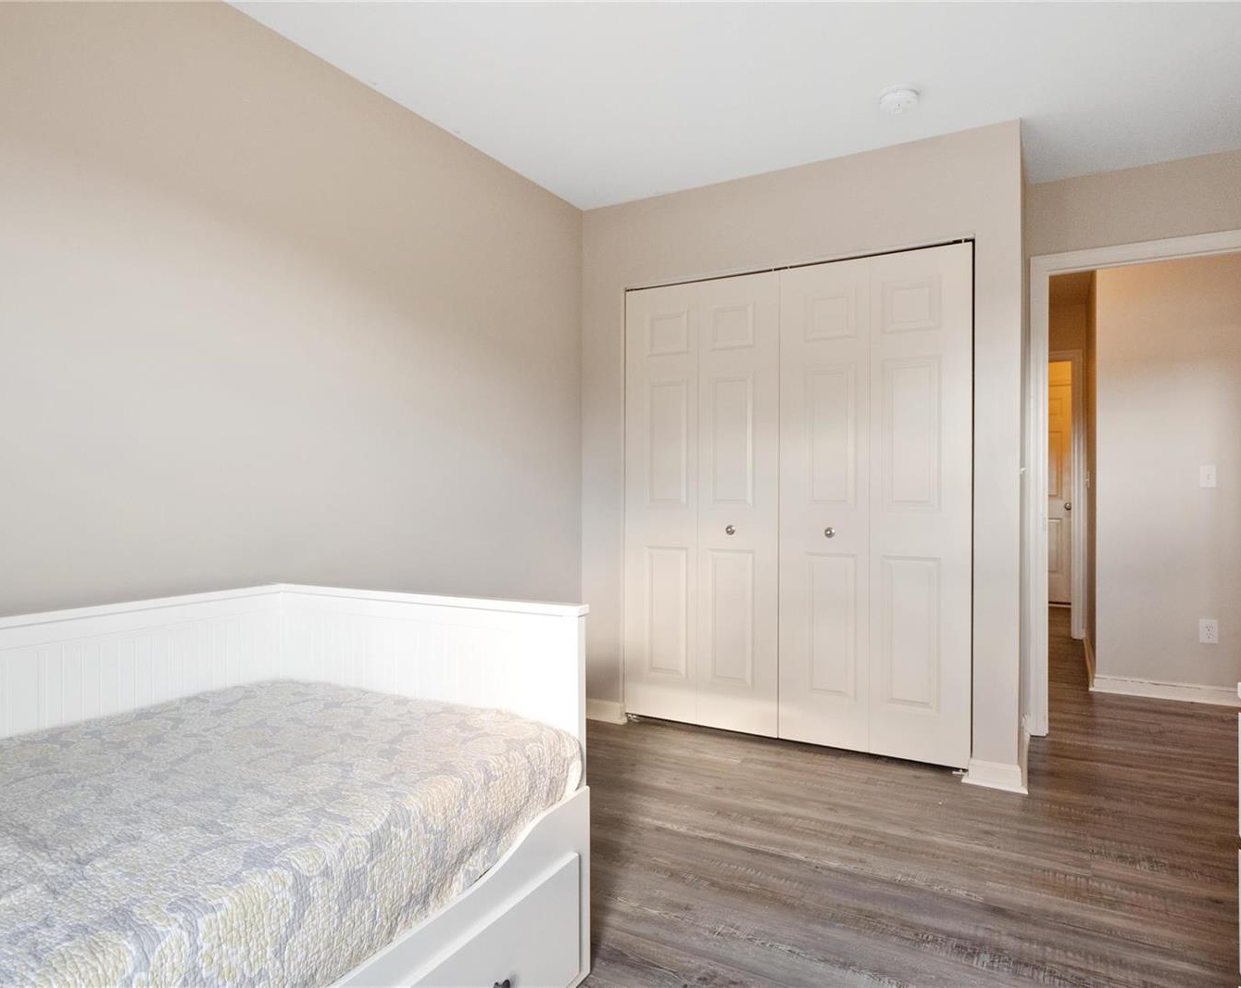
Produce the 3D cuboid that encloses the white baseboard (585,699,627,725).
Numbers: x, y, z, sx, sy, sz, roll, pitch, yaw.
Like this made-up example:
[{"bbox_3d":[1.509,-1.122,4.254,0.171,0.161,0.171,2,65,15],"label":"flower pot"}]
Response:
[{"bbox_3d":[-0.080,1.038,3.542,0.240,0.092,0.028,0,0,29],"label":"white baseboard"}]

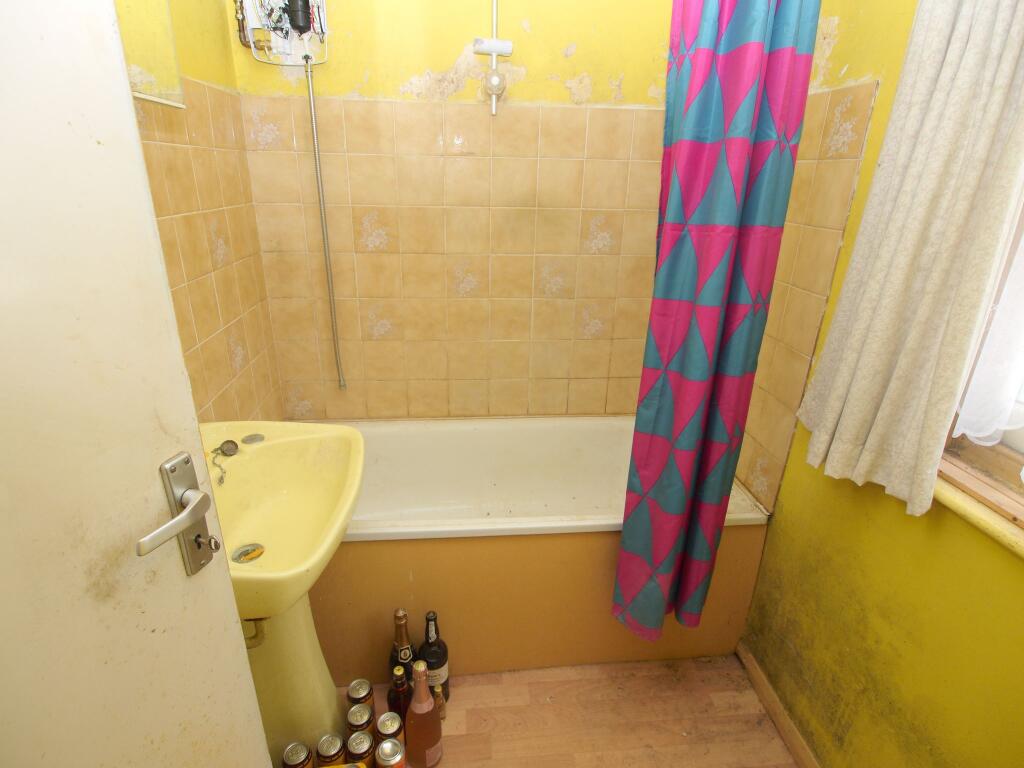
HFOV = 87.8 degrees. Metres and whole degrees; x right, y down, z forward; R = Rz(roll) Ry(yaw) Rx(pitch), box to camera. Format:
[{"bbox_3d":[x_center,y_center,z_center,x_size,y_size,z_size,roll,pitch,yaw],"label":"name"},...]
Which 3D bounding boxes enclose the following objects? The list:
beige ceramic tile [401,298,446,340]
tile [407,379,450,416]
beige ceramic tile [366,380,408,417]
[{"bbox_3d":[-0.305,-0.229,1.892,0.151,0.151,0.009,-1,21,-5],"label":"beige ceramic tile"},{"bbox_3d":[-0.314,0.058,2.017,0.151,0.151,0.010,-1,22,-5],"label":"tile"},{"bbox_3d":[-0.464,0.057,1.988,0.151,0.151,0.009,-1,21,-5],"label":"beige ceramic tile"}]

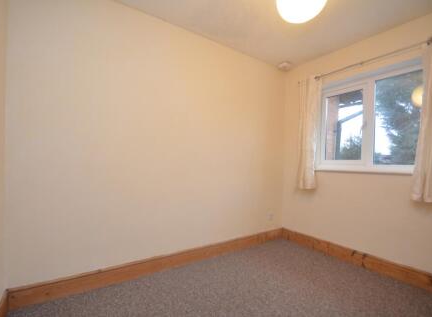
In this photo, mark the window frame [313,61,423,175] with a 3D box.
[{"bbox_3d":[1.575,-0.356,2.085,0.131,1.003,0.948,1,0,-38],"label":"window frame"}]

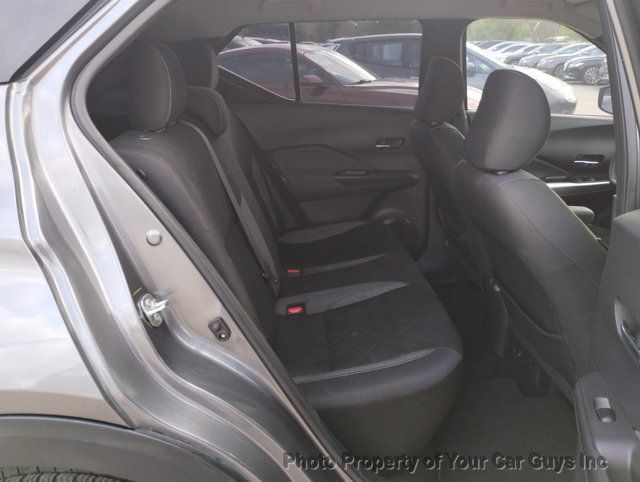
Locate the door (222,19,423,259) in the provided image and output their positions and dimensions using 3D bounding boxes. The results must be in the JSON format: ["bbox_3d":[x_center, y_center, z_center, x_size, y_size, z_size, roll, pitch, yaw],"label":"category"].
[{"bbox_3d":[-0.021,-0.412,2.312,1.053,1.053,0.234,-1,21,-4],"label":"door"}]

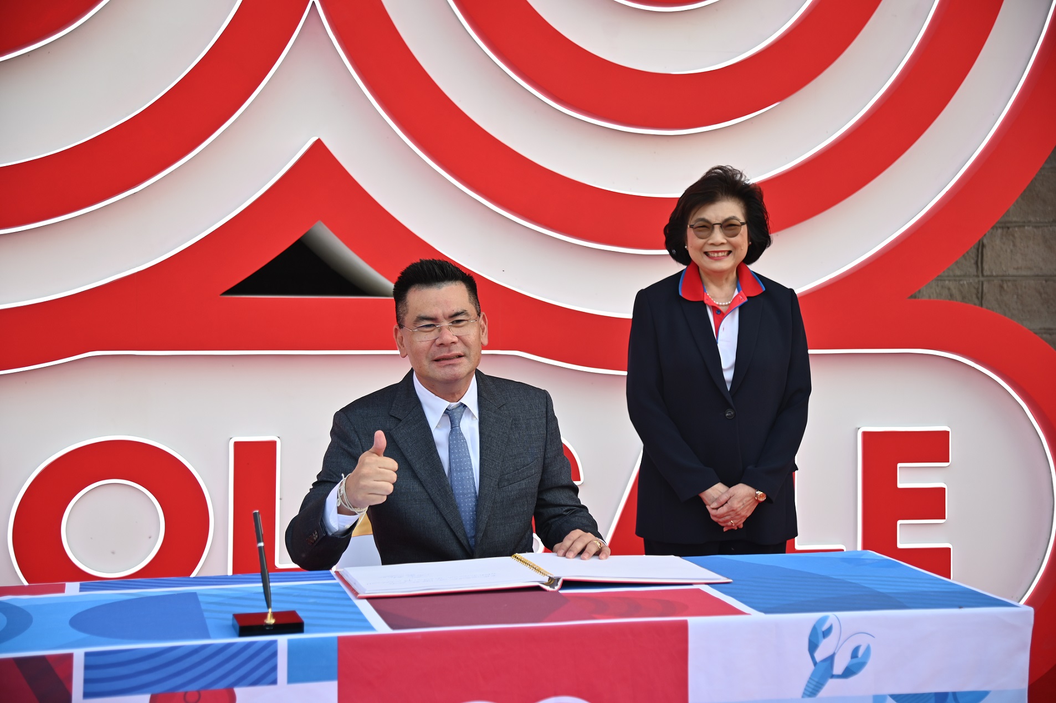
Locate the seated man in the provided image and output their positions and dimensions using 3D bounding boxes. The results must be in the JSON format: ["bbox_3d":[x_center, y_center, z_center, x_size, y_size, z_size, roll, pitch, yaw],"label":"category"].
[{"bbox_3d":[-0.165,0.490,3.250,0.600,1.350,0.740,0,2,-12],"label":"seated man"}]

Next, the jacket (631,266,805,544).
[{"bbox_3d":[0.444,0.128,3.970,0.425,0.640,0.280,0,2,1],"label":"jacket"}]

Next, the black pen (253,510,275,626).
[{"bbox_3d":[-0.406,0.329,2.607,0.012,0.172,0.011,-7,2,17],"label":"black pen"}]

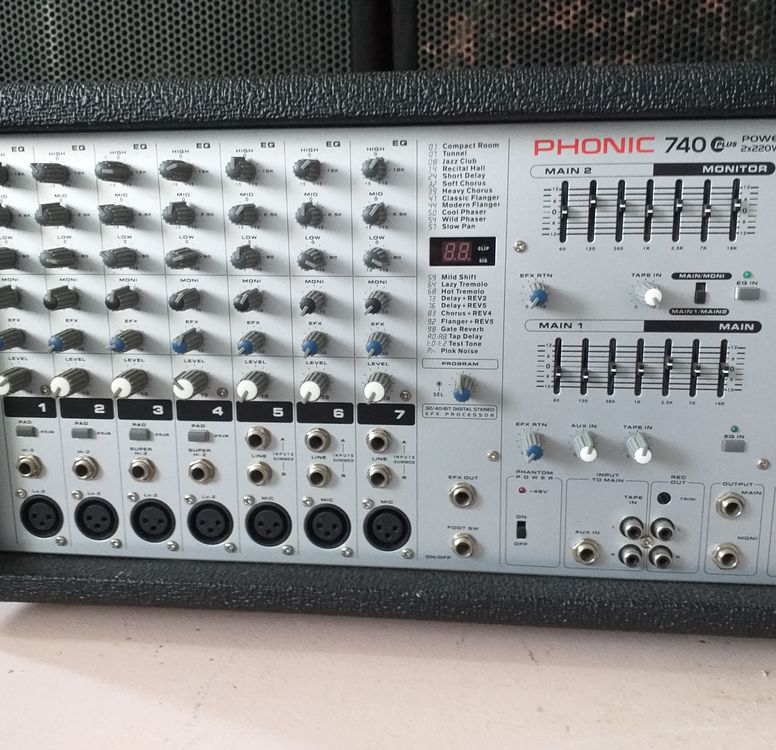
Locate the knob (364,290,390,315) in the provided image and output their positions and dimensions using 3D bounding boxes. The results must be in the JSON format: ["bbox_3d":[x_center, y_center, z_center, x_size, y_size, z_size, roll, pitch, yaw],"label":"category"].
[{"bbox_3d":[-0.006,-0.032,0.329,0.010,0.011,0.015,1,11,6],"label":"knob"}]

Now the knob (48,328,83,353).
[{"bbox_3d":[-0.149,-0.015,0.347,0.011,0.011,0.015,1,11,6],"label":"knob"}]

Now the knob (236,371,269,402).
[{"bbox_3d":[-0.063,0.005,0.343,0.012,0.012,0.015,1,11,6],"label":"knob"}]

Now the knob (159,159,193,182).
[{"bbox_3d":[-0.093,-0.090,0.328,0.010,0.010,0.015,1,11,6],"label":"knob"}]

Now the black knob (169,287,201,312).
[{"bbox_3d":[-0.094,-0.035,0.348,0.011,0.011,0.017,1,11,6],"label":"black knob"}]

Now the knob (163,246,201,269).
[{"bbox_3d":[-0.092,-0.052,0.333,0.011,0.011,0.015,1,11,6],"label":"knob"}]

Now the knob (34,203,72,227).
[{"bbox_3d":[-0.150,-0.071,0.338,0.011,0.011,0.014,1,11,6],"label":"knob"}]

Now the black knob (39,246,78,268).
[{"bbox_3d":[-0.154,-0.054,0.351,0.011,0.011,0.017,1,11,6],"label":"black knob"}]

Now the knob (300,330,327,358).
[{"bbox_3d":[-0.035,-0.014,0.345,0.011,0.011,0.017,1,11,6],"label":"knob"}]

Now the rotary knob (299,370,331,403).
[{"bbox_3d":[-0.033,0.005,0.340,0.011,0.012,0.016,1,11,6],"label":"rotary knob"}]

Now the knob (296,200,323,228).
[{"bbox_3d":[-0.036,-0.072,0.334,0.011,0.011,0.017,1,11,6],"label":"knob"}]

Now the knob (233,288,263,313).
[{"bbox_3d":[-0.063,-0.033,0.336,0.011,0.011,0.014,1,11,6],"label":"knob"}]

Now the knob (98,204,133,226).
[{"bbox_3d":[-0.121,-0.070,0.333,0.011,0.011,0.015,1,11,6],"label":"knob"}]

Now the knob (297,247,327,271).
[{"bbox_3d":[-0.034,-0.051,0.327,0.011,0.011,0.015,1,11,6],"label":"knob"}]

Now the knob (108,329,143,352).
[{"bbox_3d":[-0.121,-0.015,0.346,0.011,0.011,0.015,1,11,6],"label":"knob"}]

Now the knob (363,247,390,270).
[{"bbox_3d":[-0.006,-0.052,0.334,0.011,0.011,0.017,1,11,6],"label":"knob"}]

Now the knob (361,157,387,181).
[{"bbox_3d":[-0.006,-0.087,0.317,0.011,0.011,0.015,1,11,6],"label":"knob"}]

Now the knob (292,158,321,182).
[{"bbox_3d":[-0.036,-0.091,0.330,0.011,0.011,0.017,1,11,6],"label":"knob"}]

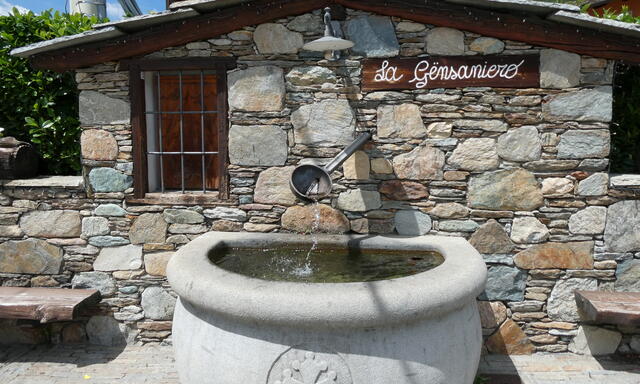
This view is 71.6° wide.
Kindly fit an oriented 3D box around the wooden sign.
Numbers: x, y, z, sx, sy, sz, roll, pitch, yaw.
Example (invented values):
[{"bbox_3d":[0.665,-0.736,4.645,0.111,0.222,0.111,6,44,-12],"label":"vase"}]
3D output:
[{"bbox_3d":[0.930,-0.850,3.183,1.249,0.236,0.035,0,5,3],"label":"wooden sign"}]

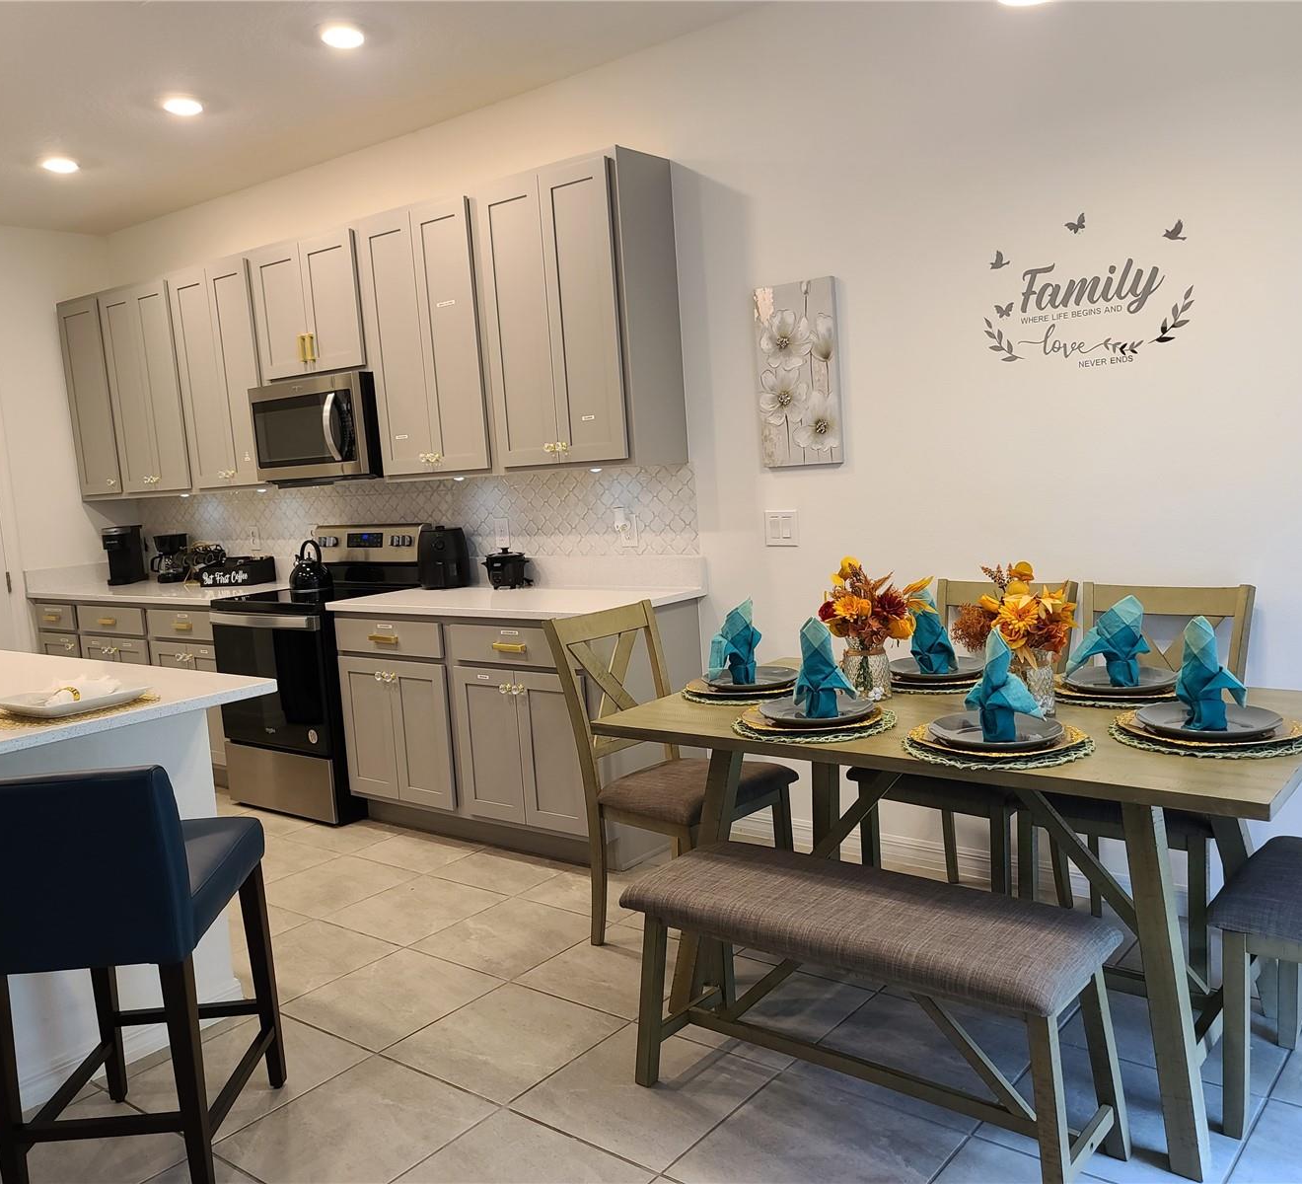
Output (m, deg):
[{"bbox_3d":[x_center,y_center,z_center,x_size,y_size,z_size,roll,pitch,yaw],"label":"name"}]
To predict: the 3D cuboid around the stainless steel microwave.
[{"bbox_3d":[-1.364,-0.719,5.071,0.765,0.430,0.430,1,8,37],"label":"stainless steel microwave"}]

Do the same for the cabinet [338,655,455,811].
[{"bbox_3d":[-0.813,0.508,4.732,0.650,0.590,0.630,1,8,37],"label":"cabinet"}]

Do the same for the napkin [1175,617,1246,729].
[{"bbox_3d":[1.131,0.162,2.305,0.135,0.225,0.100,0,8,33],"label":"napkin"}]

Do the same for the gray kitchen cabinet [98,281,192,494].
[{"bbox_3d":[-2.490,-1.044,5.944,0.670,1.060,0.325,1,8,37],"label":"gray kitchen cabinet"}]

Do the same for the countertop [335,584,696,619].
[{"bbox_3d":[-0.543,0.037,4.365,1.370,0.037,0.656,1,8,38],"label":"countertop"}]

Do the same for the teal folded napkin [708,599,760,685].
[{"bbox_3d":[0.231,0.133,3.058,0.140,0.230,0.100,-4,7,3],"label":"teal folded napkin"}]

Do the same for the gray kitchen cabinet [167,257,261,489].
[{"bbox_3d":[-1.913,-1.024,5.464,0.668,1.068,0.326,1,9,38],"label":"gray kitchen cabinet"}]

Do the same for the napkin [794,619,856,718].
[{"bbox_3d":[0.398,0.181,2.679,0.150,0.220,0.095,0,8,33],"label":"napkin"}]

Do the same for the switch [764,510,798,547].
[{"bbox_3d":[0.453,-0.220,3.964,0.125,0.121,0.010,1,9,38],"label":"switch"}]

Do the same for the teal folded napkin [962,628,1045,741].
[{"bbox_3d":[0.727,0.183,2.355,0.120,0.225,0.160,-10,9,-42],"label":"teal folded napkin"}]

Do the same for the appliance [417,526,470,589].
[{"bbox_3d":[-0.878,-0.145,4.807,0.185,0.262,0.210,-4,7,1],"label":"appliance"}]

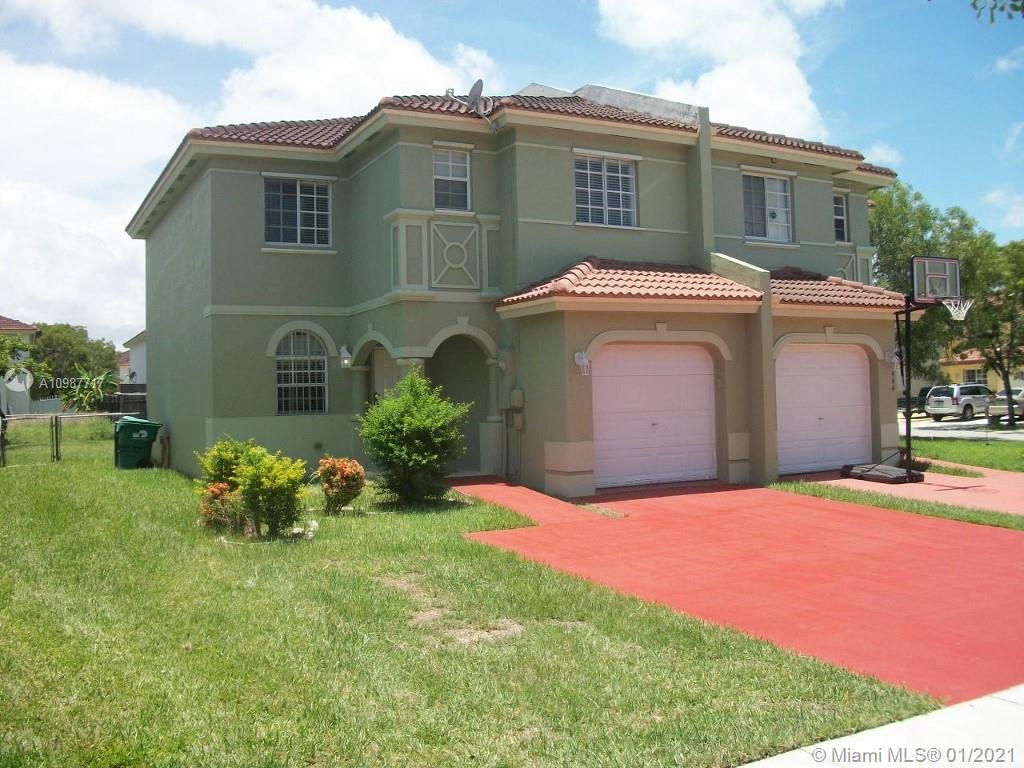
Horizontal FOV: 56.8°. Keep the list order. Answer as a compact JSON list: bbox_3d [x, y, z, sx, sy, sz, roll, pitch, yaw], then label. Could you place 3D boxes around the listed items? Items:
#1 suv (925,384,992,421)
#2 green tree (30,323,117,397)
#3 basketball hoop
[{"bbox_3d":[22.191,0.850,45.786,4.600,1.740,1.830,-1,0,-34],"label":"suv"},{"bbox_3d":[-26.868,-0.582,58.000,5.600,6.600,5.500,-1,0,-29],"label":"green tree"},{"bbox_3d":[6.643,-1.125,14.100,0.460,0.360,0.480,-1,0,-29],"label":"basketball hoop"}]

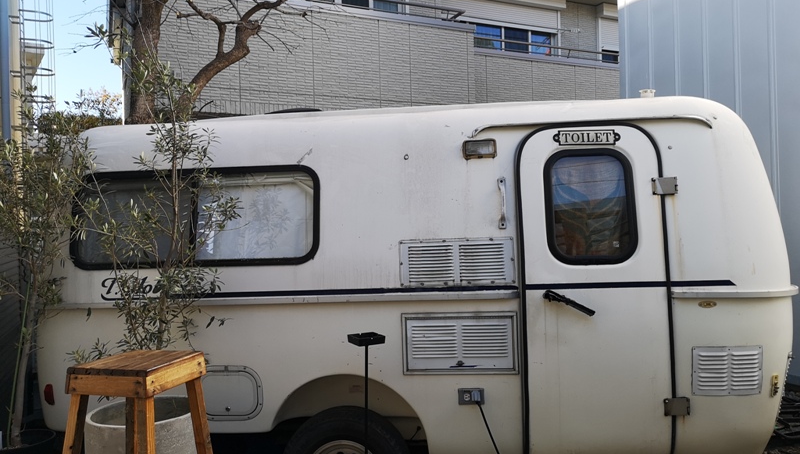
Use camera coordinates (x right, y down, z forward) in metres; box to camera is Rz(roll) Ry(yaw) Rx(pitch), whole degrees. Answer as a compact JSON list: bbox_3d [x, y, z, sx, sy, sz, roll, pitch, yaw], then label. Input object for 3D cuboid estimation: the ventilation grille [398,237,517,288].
[{"bbox_3d":[0.266,0.168,2.886,0.520,0.215,0.025,-1,-4,6],"label":"ventilation grille"}]

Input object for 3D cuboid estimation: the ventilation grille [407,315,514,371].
[{"bbox_3d":[0.278,0.535,2.862,0.525,0.280,0.030,-1,-2,6],"label":"ventilation grille"}]

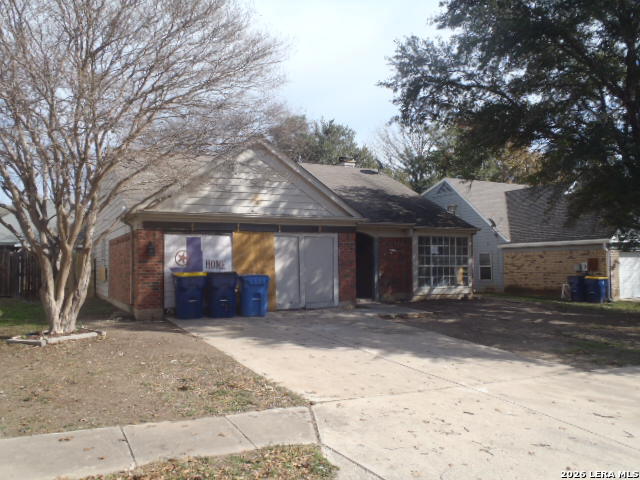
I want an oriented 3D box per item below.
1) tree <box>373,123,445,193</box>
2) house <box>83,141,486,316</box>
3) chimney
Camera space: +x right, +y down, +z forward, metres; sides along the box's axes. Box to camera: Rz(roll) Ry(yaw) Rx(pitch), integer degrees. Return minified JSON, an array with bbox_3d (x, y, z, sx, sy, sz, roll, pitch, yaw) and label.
[{"bbox_3d":[6.885,-2.783,38.721,5.600,11.851,5.600,1,-3,-28],"label":"tree"},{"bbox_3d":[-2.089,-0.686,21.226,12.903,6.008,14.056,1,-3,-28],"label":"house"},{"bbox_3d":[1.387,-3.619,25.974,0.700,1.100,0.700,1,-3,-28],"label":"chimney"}]

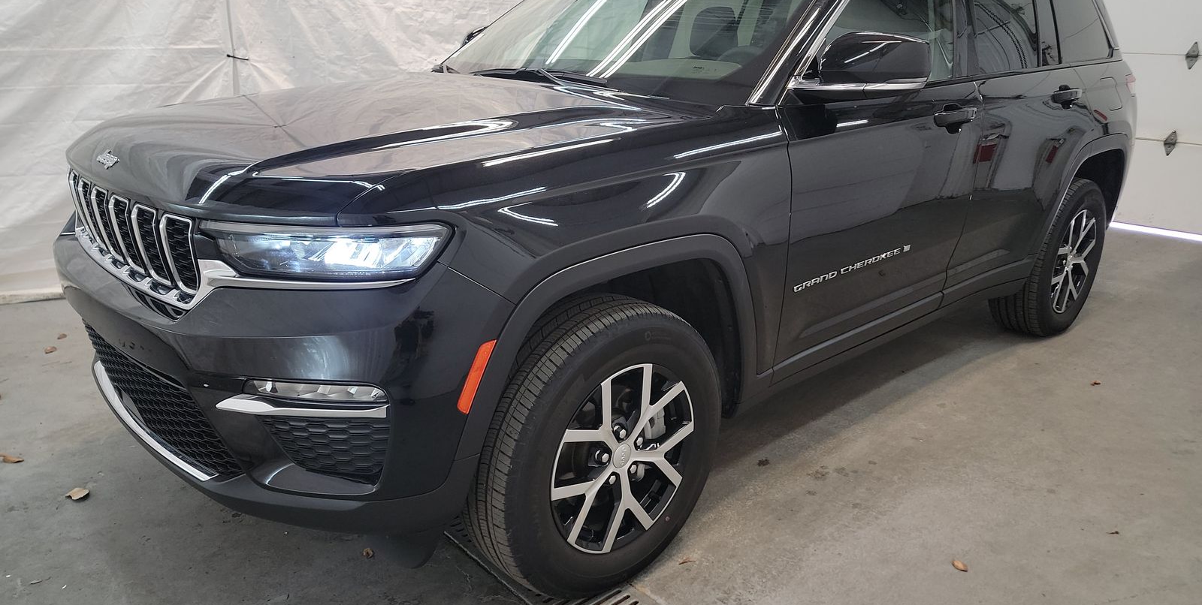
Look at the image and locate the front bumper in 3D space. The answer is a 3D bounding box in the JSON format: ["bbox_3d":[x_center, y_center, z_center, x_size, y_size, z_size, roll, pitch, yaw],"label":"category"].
[{"bbox_3d":[-1.033,0.085,2.314,0.610,0.720,1.920,-15,23,-40],"label":"front bumper"}]

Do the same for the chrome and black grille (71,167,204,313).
[{"bbox_3d":[-1.191,-0.172,2.081,0.120,0.270,1.000,-15,23,-40],"label":"chrome and black grille"}]

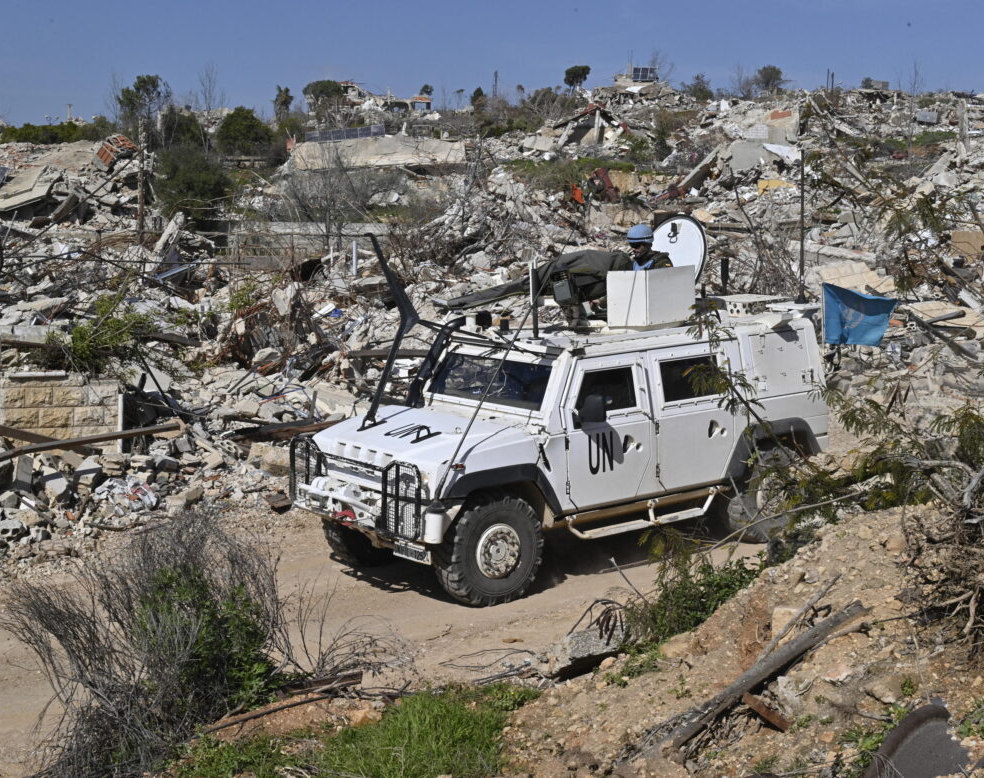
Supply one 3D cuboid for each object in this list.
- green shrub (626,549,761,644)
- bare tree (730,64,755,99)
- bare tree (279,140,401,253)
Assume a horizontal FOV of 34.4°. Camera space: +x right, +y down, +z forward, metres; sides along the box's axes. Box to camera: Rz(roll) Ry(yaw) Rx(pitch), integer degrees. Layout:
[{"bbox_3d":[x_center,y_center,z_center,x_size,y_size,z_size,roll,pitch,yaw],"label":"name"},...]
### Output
[{"bbox_3d":[1.456,1.500,11.500,0.934,0.659,0.747,0,9,7],"label":"green shrub"},{"bbox_3d":[22.829,-27.977,145.000,2.369,3.190,2.132,1,9,9],"label":"bare tree"},{"bbox_3d":[-5.499,-6.896,57.000,4.514,4.012,4.062,-2,9,-5],"label":"bare tree"}]

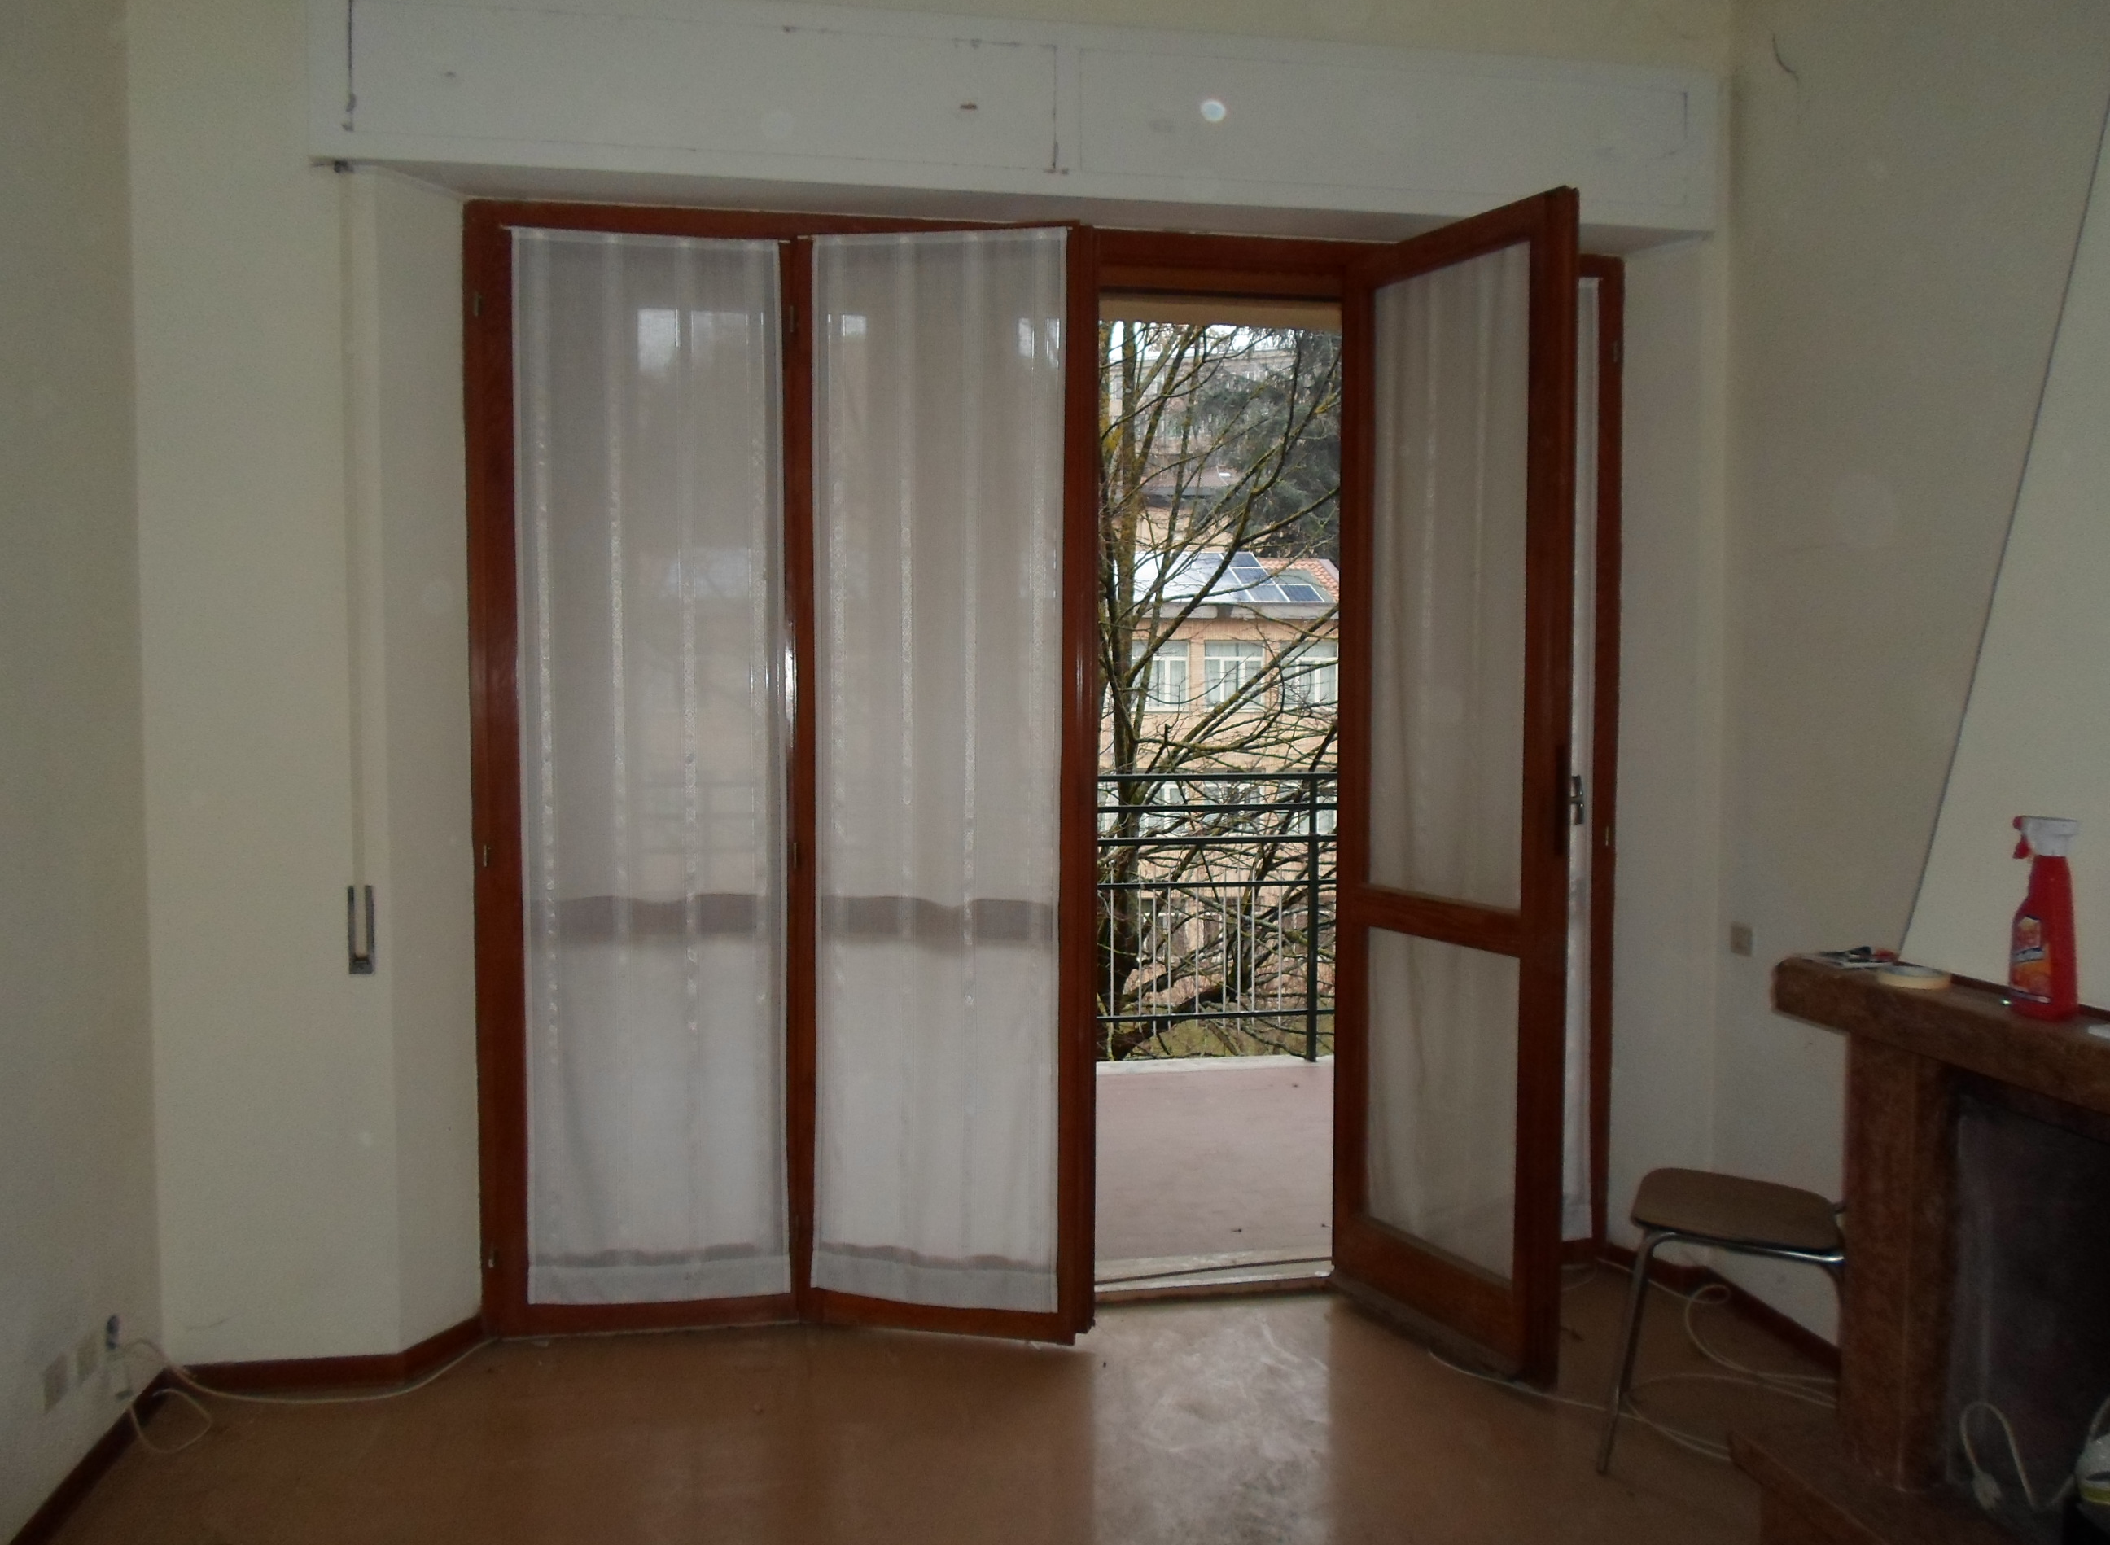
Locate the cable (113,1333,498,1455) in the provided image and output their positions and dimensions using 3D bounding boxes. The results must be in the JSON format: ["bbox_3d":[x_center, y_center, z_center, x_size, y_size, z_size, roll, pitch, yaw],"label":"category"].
[{"bbox_3d":[-1.452,1.130,3.009,0.575,0.192,0.452,0,3,-8],"label":"cable"}]

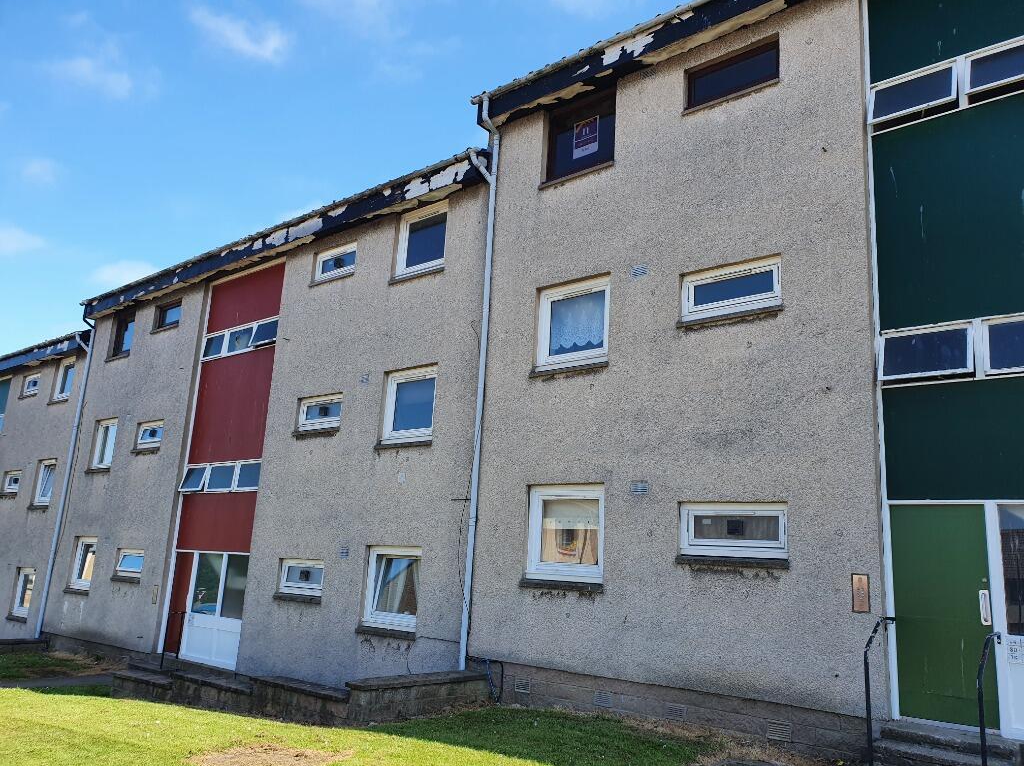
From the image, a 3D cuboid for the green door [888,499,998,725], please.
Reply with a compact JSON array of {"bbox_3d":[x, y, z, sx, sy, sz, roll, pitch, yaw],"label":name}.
[{"bbox_3d":[3.994,2.113,7.144,0.791,1.937,0.060,-8,-17,38],"label":"green door"}]

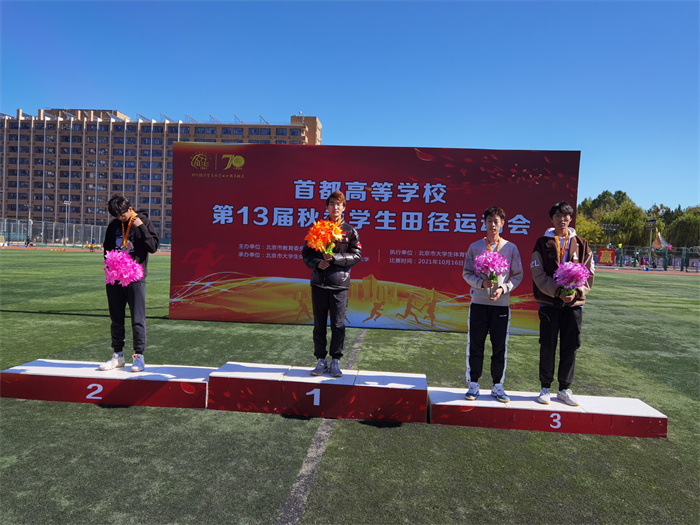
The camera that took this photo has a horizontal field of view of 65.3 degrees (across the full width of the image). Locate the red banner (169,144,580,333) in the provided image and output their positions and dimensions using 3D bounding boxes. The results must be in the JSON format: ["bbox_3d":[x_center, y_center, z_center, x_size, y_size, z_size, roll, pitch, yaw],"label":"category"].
[{"bbox_3d":[0.369,-0.476,10.619,7.830,3.500,0.150,2,1,4],"label":"red banner"}]

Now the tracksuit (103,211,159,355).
[{"bbox_3d":[-2.207,0.206,5.490,0.500,1.410,0.360,2,1,-6],"label":"tracksuit"}]

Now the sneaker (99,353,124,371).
[{"bbox_3d":[-2.382,0.982,5.463,0.110,0.136,0.290,3,2,36],"label":"sneaker"}]

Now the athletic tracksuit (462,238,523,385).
[{"bbox_3d":[1.340,0.469,5.170,0.530,1.370,0.340,2,1,10],"label":"athletic tracksuit"}]

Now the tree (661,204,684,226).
[{"bbox_3d":[68.136,-5.687,115.000,7.000,13.500,7.000,3,2,27],"label":"tree"}]

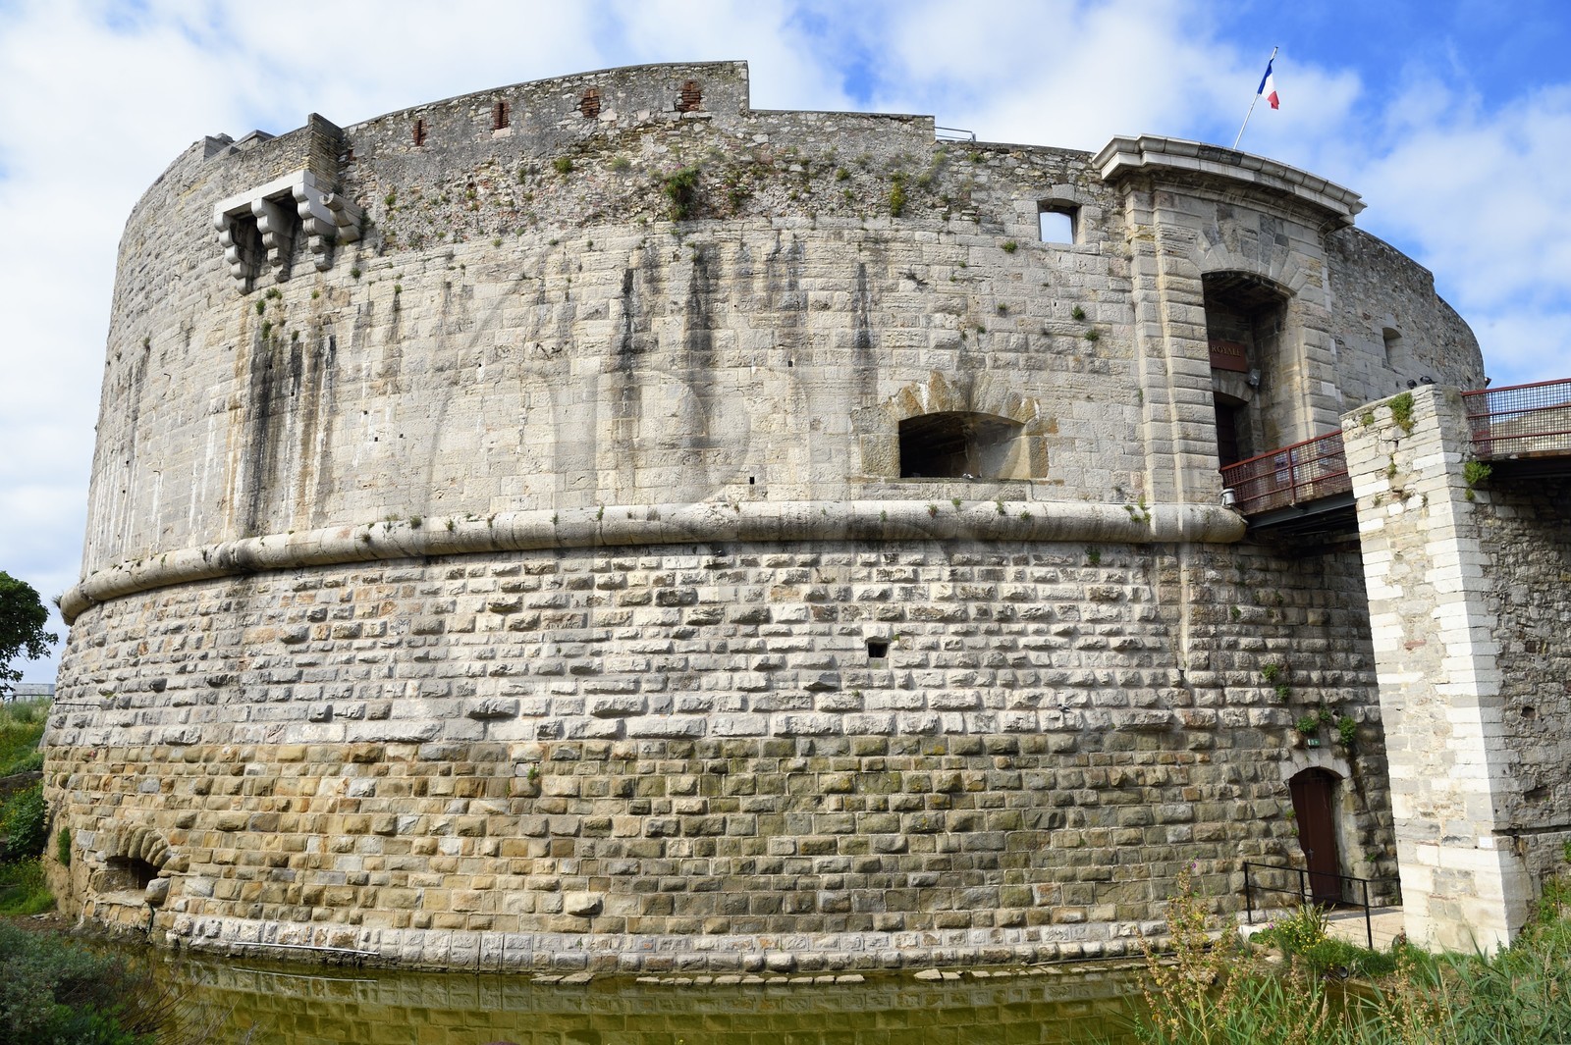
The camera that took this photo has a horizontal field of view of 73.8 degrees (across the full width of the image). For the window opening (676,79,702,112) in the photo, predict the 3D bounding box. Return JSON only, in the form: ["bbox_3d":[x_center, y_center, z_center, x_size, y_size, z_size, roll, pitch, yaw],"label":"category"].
[{"bbox_3d":[-2.170,-9.710,24.023,0.580,0.840,0.300,-2,-12,5],"label":"window opening"}]

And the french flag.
[{"bbox_3d":[11.082,-9.986,24.072,0.220,1.200,0.570,4,-12,-22],"label":"french flag"}]

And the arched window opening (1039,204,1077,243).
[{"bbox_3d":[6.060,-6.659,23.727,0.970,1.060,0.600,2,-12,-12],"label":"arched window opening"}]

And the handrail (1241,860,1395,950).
[{"bbox_3d":[9.139,6.537,17.986,0.648,1.082,2.584,4,-12,-21],"label":"handrail"}]

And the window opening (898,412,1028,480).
[{"bbox_3d":[3.986,-1.619,24.123,2.950,1.600,1.000,1,-11,-7],"label":"window opening"}]

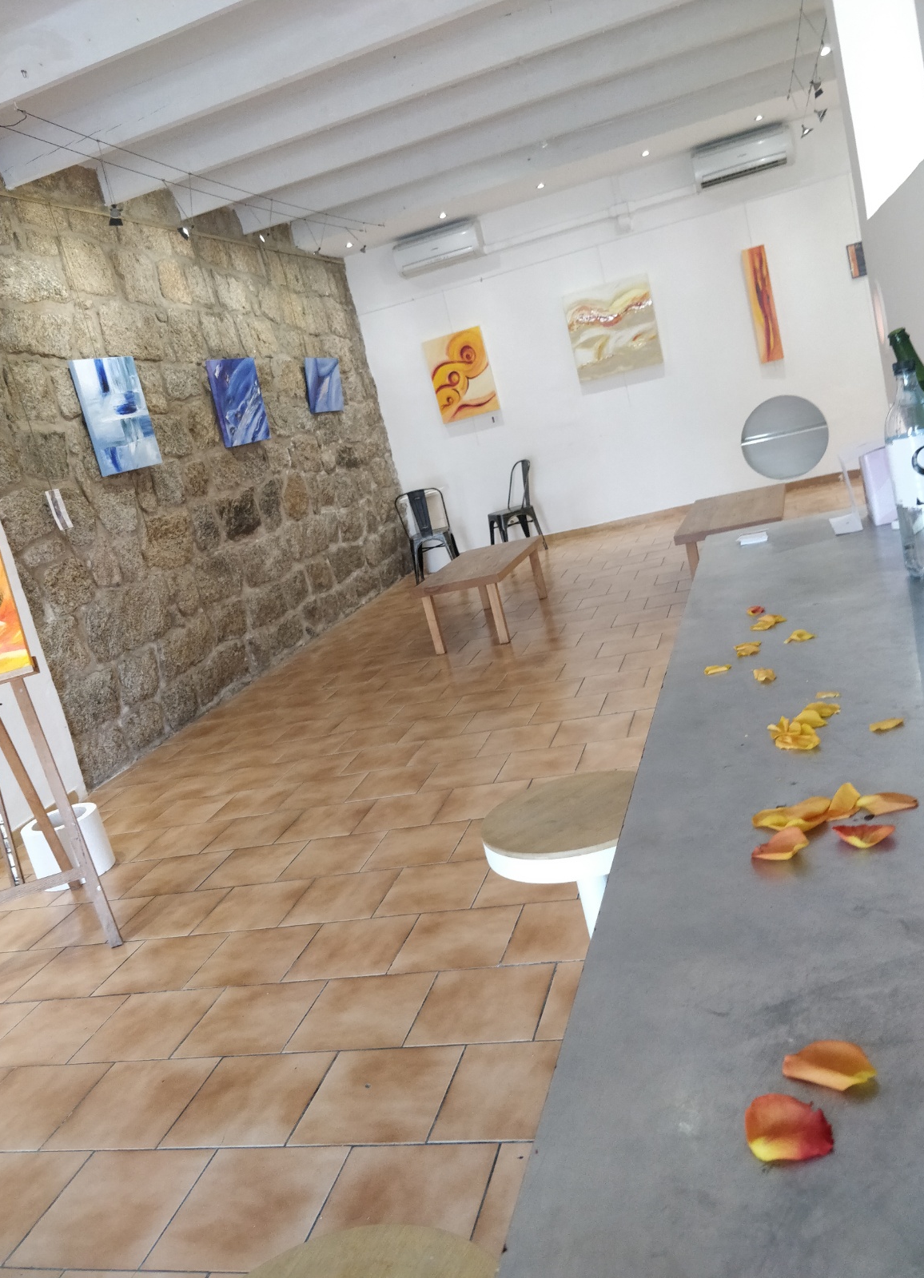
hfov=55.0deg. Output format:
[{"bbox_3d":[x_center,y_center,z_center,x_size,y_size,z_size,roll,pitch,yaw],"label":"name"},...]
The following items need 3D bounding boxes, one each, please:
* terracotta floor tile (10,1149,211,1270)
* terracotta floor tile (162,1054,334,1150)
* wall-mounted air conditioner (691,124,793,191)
[{"bbox_3d":[-0.750,1.234,1.923,0.333,0.013,0.297,-11,14,17],"label":"terracotta floor tile"},{"bbox_3d":[-0.505,1.113,2.139,0.338,0.010,0.292,-10,14,18],"label":"terracotta floor tile"},{"bbox_3d":[2.413,-4.159,7.659,0.800,0.295,0.200,-10,14,17],"label":"wall-mounted air conditioner"}]

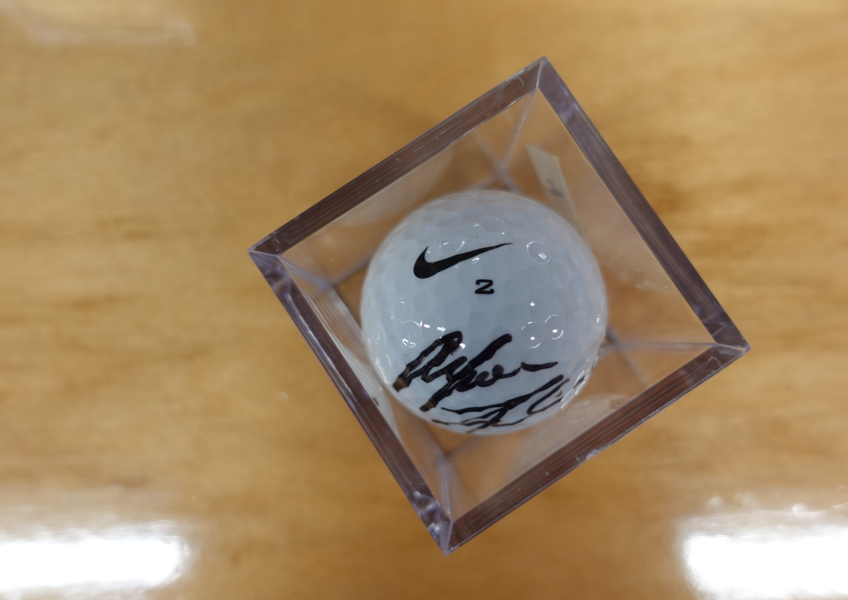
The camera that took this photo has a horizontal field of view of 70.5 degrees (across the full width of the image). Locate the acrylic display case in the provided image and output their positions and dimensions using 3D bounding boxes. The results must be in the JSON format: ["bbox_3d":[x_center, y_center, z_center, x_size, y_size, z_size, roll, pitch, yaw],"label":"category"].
[{"bbox_3d":[0.010,0.001,0.108,0.050,0.049,0.050,-34,87,-1],"label":"acrylic display case"}]

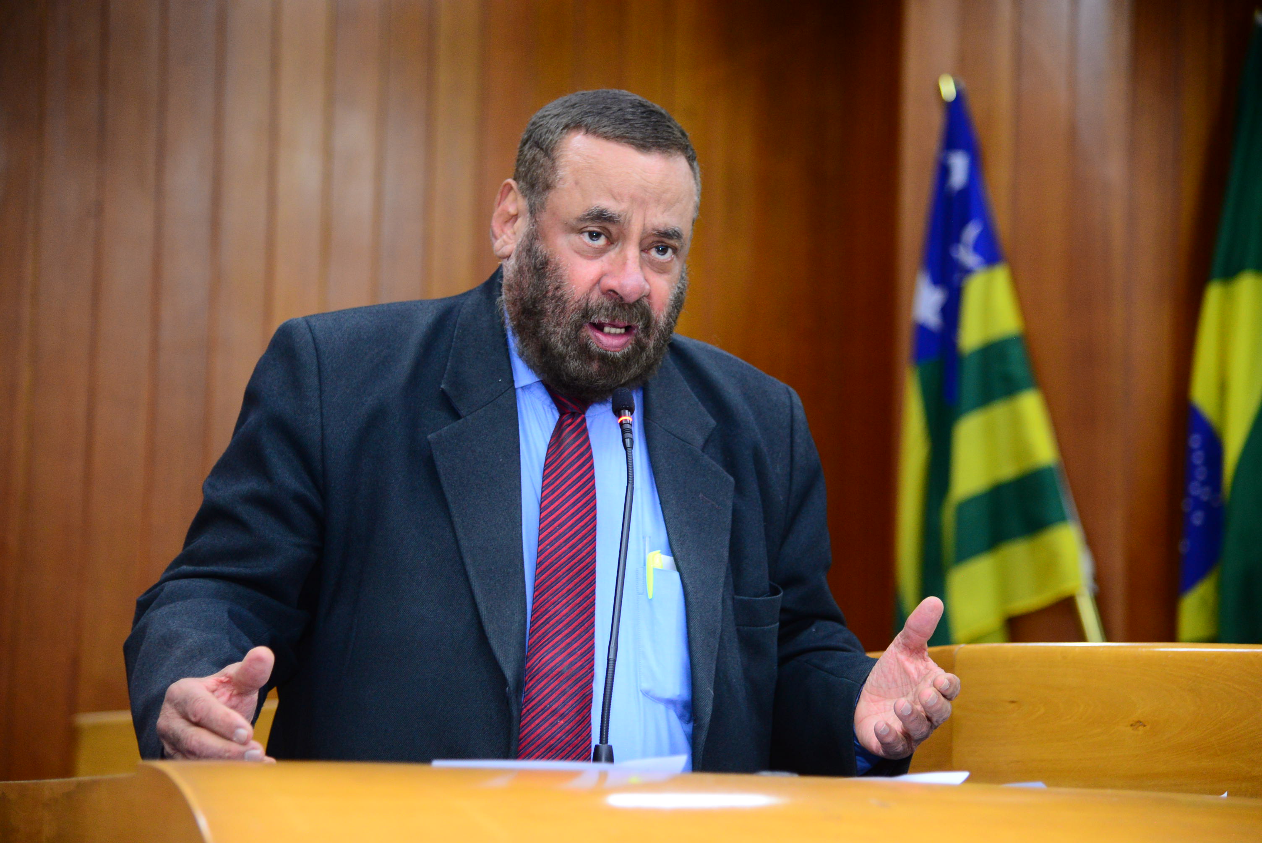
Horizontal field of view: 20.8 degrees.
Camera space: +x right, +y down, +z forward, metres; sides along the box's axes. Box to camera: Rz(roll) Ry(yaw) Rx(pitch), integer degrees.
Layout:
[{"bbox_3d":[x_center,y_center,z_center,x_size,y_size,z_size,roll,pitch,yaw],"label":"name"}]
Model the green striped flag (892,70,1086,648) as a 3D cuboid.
[{"bbox_3d":[0.630,0.000,6.000,0.350,1.150,0.230,1,-8,0],"label":"green striped flag"}]

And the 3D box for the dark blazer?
[{"bbox_3d":[-0.115,0.235,2.860,0.640,0.750,0.410,4,-8,-20],"label":"dark blazer"}]

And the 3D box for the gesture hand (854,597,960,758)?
[{"bbox_3d":[0.218,0.203,2.720,0.090,0.125,0.130,4,-8,-18],"label":"gesture hand"}]

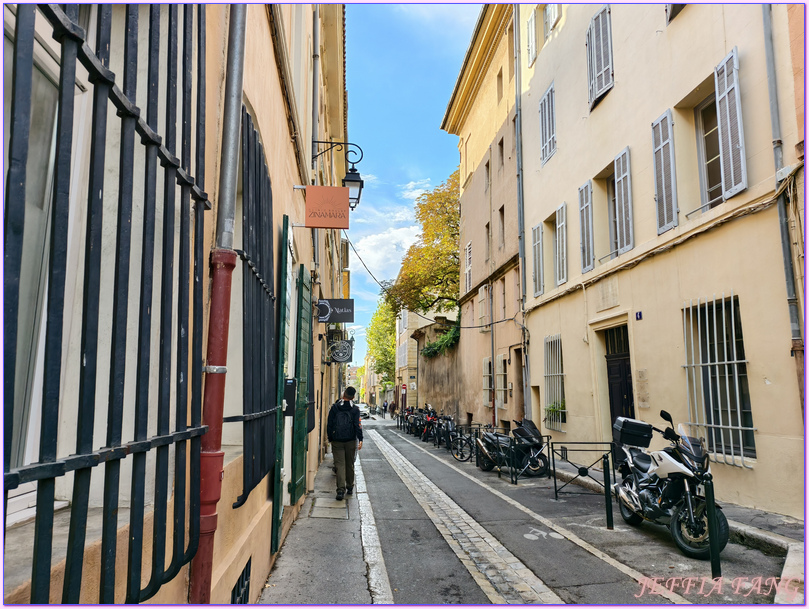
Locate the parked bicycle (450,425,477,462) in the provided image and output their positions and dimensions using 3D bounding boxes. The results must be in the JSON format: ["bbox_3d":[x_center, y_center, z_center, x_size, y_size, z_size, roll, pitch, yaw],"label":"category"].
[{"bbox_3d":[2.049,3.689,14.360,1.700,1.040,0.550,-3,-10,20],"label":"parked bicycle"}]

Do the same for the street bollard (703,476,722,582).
[{"bbox_3d":[2.772,1.992,4.864,0.085,0.910,0.085,1,-9,-6],"label":"street bollard"}]

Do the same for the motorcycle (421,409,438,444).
[{"bbox_3d":[1.205,5.128,22.675,0.800,1.220,2.050,-4,-11,27],"label":"motorcycle"}]

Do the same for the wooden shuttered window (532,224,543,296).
[{"bbox_3d":[4.008,-1.323,16.171,0.080,2.130,0.660,1,-9,-6],"label":"wooden shuttered window"}]

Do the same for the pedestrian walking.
[{"bbox_3d":[-0.931,2.194,8.599,0.560,1.732,0.500,1,-9,-6],"label":"pedestrian walking"}]

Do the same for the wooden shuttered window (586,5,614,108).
[{"bbox_3d":[4.488,-5.675,12.375,0.150,2.070,1.170,1,-9,-6],"label":"wooden shuttered window"}]

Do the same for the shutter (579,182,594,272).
[{"bbox_3d":[4.231,-1.783,12.492,0.060,2.100,0.550,2,-10,-6],"label":"shutter"}]

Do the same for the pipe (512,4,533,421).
[{"bbox_3d":[3.855,-3.466,17.670,0.160,14.600,0.200,1,-9,-6],"label":"pipe"}]

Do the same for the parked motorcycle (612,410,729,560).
[{"bbox_3d":[2.982,2.025,6.299,0.820,1.400,2.220,1,-9,0],"label":"parked motorcycle"}]

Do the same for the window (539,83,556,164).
[{"bbox_3d":[4.170,-5.199,15.656,0.100,2.070,1.100,1,-9,-6],"label":"window"}]

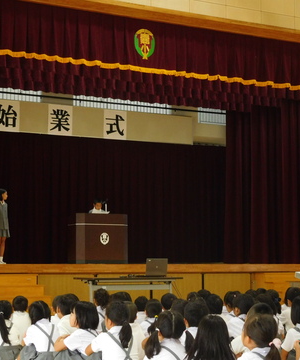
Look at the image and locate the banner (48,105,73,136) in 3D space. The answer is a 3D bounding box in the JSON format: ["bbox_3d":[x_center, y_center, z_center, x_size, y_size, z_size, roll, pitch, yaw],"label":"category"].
[{"bbox_3d":[-1.959,-1.314,21.302,0.589,0.679,0.020,3,-6,-31],"label":"banner"}]

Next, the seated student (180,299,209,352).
[{"bbox_3d":[0.324,1.258,7.369,0.390,0.708,0.530,3,-6,-35],"label":"seated student"}]

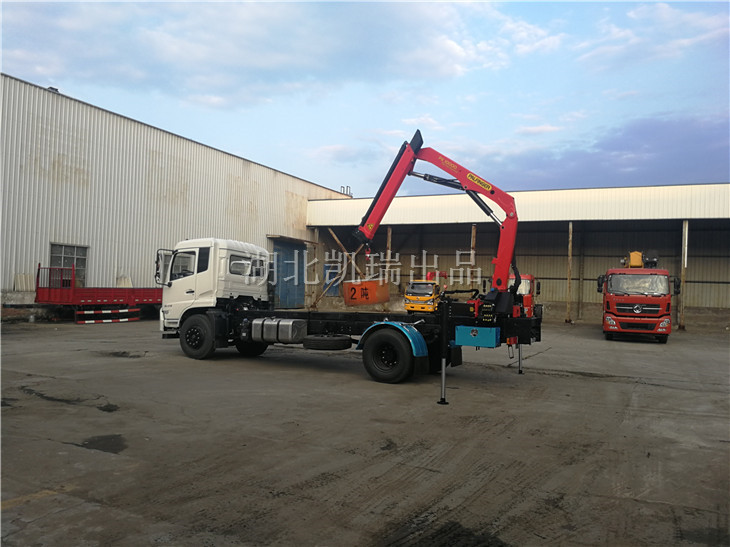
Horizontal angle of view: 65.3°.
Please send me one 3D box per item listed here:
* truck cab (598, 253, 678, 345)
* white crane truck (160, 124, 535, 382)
[{"bbox_3d":[11.290,1.060,23.650,2.850,3.350,2.500,1,-2,23],"label":"truck cab"},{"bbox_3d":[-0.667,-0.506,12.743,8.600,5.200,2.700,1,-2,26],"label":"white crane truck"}]

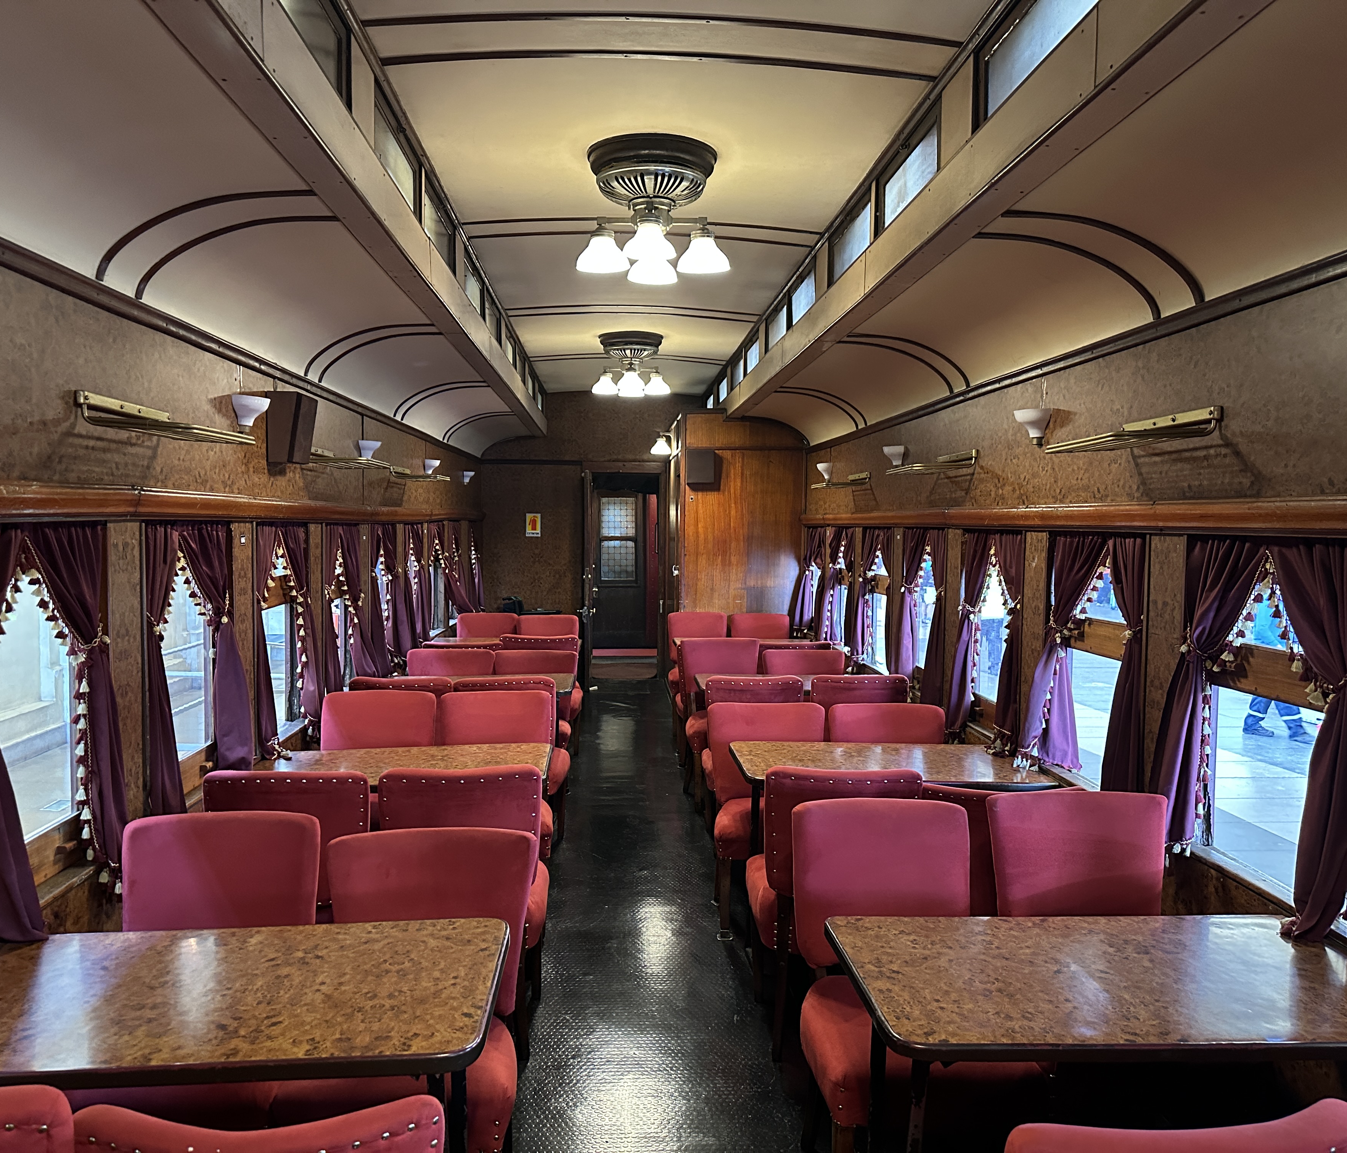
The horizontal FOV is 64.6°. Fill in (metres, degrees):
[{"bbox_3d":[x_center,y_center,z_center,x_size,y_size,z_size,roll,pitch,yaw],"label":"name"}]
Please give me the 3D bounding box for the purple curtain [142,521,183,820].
[{"bbox_3d":[-1.403,0.298,3.000,0.114,0.888,0.285,0,3,-3],"label":"purple curtain"}]

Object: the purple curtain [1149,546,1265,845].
[{"bbox_3d":[1.308,0.301,2.664,0.172,0.778,0.378,0,3,-3],"label":"purple curtain"}]

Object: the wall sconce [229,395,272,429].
[{"bbox_3d":[-1.409,-0.542,3.595,0.095,0.115,0.185,0,3,-3],"label":"wall sconce"}]

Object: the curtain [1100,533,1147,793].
[{"bbox_3d":[1.302,0.295,3.112,0.100,0.820,0.260,0,3,-3],"label":"curtain"}]

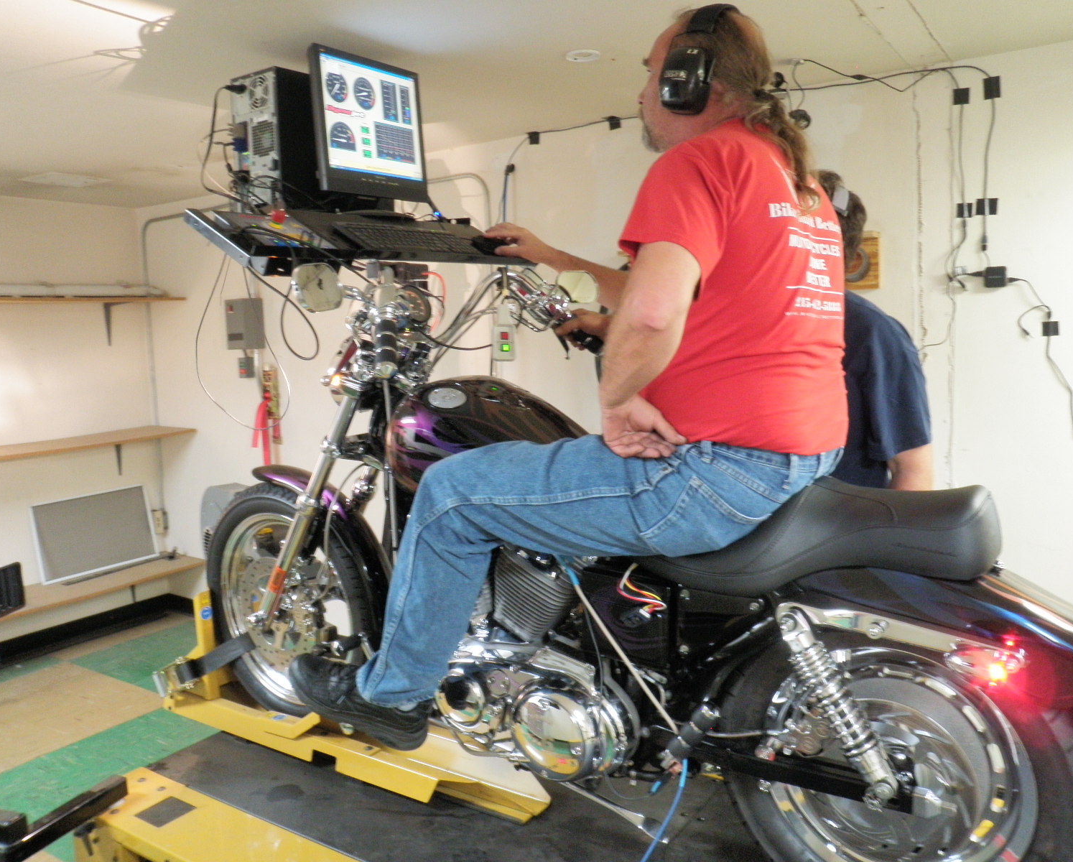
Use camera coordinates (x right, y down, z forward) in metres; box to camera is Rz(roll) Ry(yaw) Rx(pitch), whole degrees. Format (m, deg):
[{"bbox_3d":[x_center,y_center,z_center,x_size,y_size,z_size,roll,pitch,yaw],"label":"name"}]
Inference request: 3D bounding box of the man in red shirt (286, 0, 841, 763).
[{"bbox_3d":[0.091,-0.076,1.873,1.050,1.340,0.780,3,8,35],"label":"man in red shirt"}]

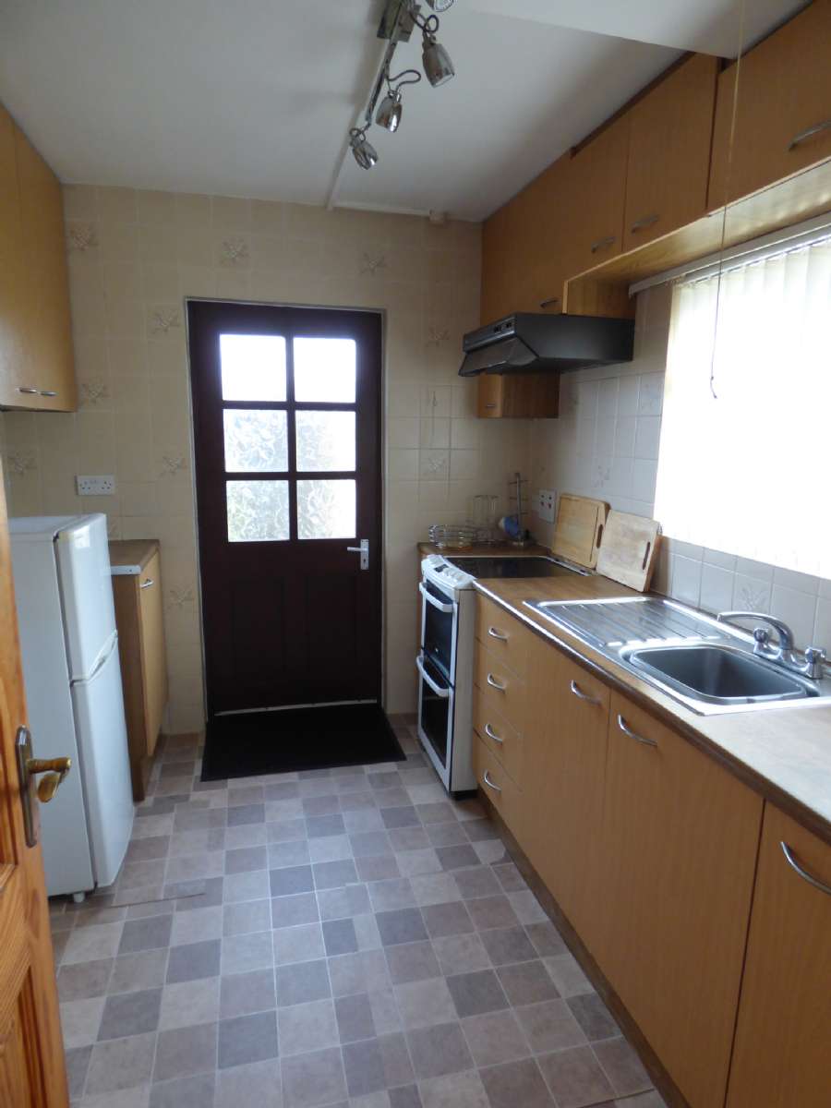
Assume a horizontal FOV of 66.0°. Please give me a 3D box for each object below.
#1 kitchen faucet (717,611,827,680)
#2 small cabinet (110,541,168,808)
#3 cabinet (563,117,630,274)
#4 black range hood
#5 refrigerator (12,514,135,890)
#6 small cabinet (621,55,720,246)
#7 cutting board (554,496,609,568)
[{"bbox_3d":[0.850,0.213,1.550,0.260,0.142,0.245,-2,11,-14],"label":"kitchen faucet"},{"bbox_3d":[-1.404,0.480,2.711,0.603,0.968,0.550,-2,11,-14],"label":"small cabinet"},{"bbox_3d":[0.728,-1.144,2.106,0.306,0.392,0.360,-2,11,-14],"label":"cabinet"},{"bbox_3d":[0.506,-0.835,2.614,0.510,0.172,0.570,-2,11,-14],"label":"black range hood"},{"bbox_3d":[-1.289,0.487,2.108,0.530,1.187,0.485,-2,11,-14],"label":"refrigerator"},{"bbox_3d":[0.819,-1.076,1.756,0.306,0.392,0.375,-2,11,-14],"label":"small cabinet"},{"bbox_3d":[0.719,-0.105,2.818,0.025,0.285,0.340,4,10,-15],"label":"cutting board"}]

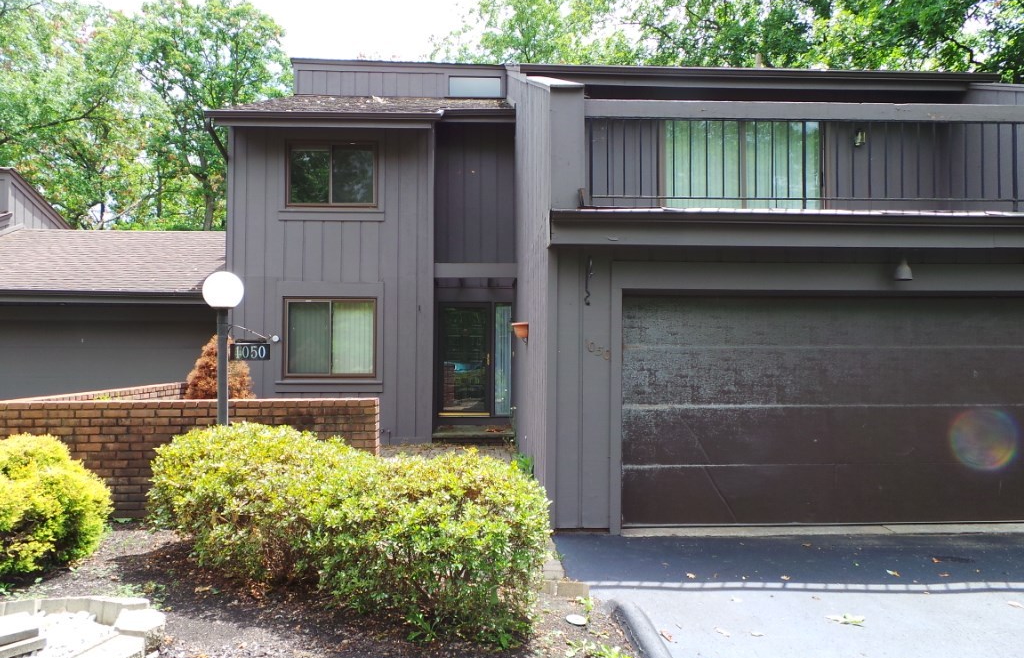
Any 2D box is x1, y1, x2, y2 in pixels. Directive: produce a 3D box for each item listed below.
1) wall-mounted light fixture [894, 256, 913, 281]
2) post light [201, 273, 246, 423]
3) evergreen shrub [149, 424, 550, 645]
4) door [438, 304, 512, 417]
[{"bbox_3d":[3.424,-0.529,5.950,0.158,0.225,0.220,0,-1,-2],"label":"wall-mounted light fixture"},{"bbox_3d":[-2.118,0.569,4.960,0.305,1.980,0.305,0,-1,-2],"label":"post light"},{"bbox_3d":[-1.110,1.169,4.420,2.600,0.980,1.020,0,-1,24],"label":"evergreen shrub"},{"bbox_3d":[-0.654,0.565,12.200,1.330,2.050,0.120,0,-1,-2],"label":"door"}]

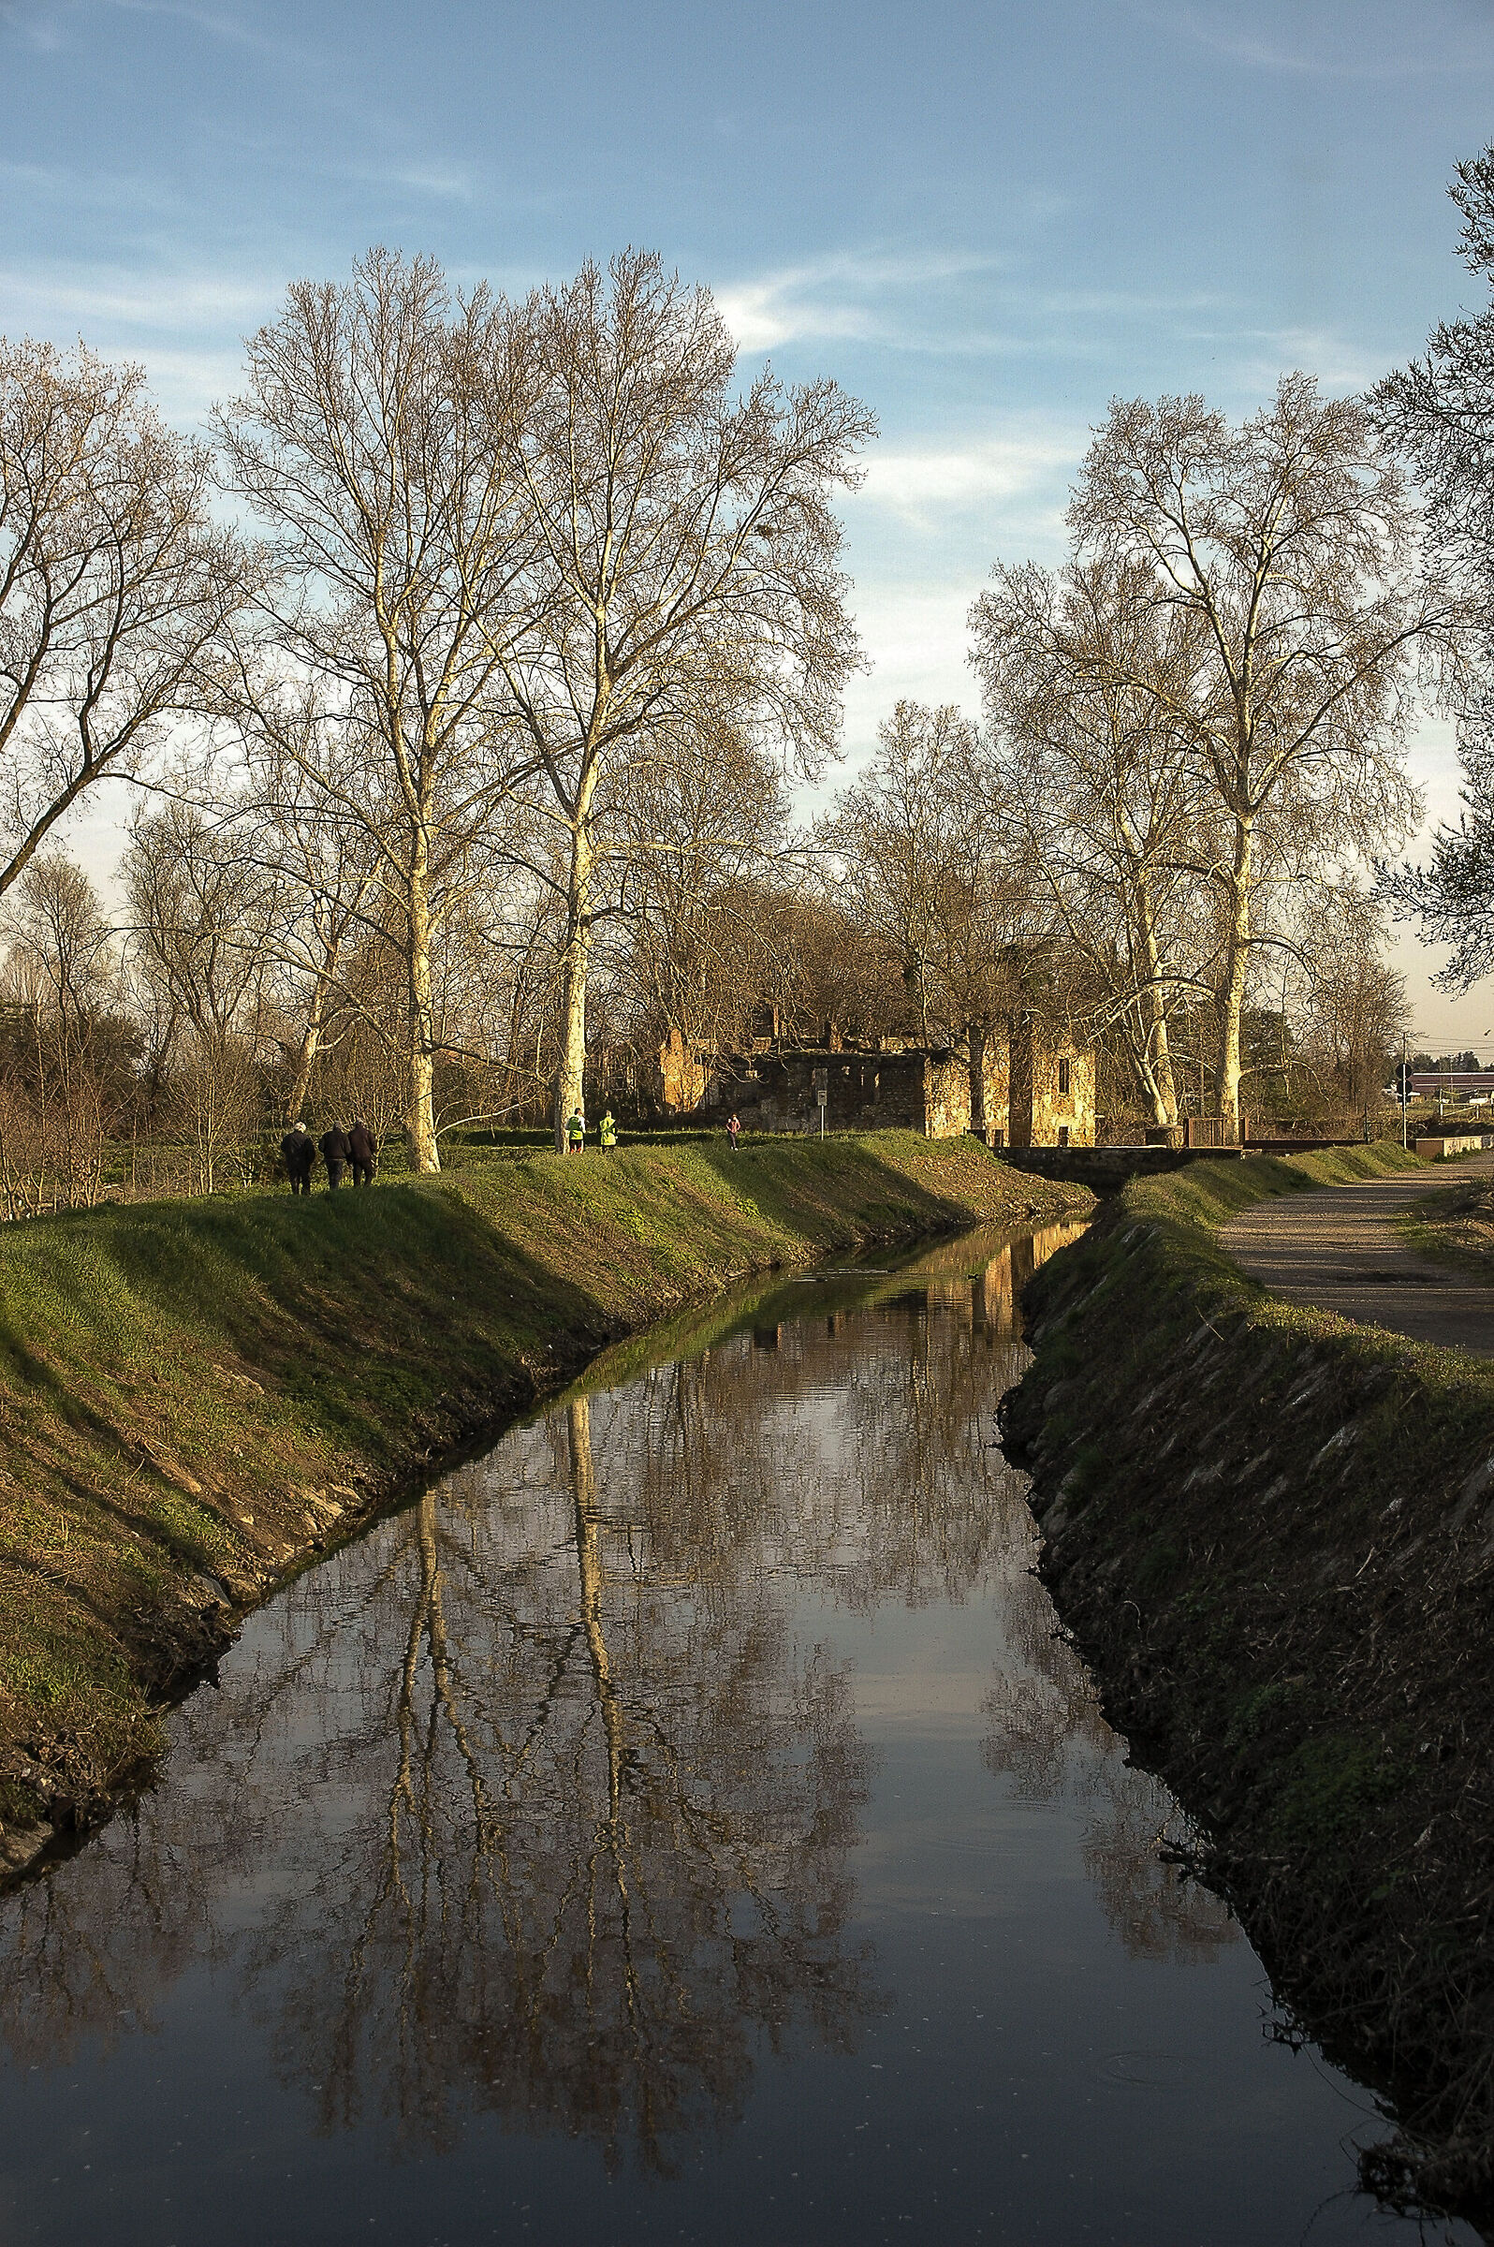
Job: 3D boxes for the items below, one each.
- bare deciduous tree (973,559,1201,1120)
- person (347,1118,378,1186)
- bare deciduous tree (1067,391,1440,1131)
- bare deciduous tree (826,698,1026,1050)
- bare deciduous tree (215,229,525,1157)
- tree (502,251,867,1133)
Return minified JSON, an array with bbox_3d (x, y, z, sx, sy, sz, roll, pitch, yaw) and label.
[{"bbox_3d":[17.678,-14.215,163.000,12.325,29.239,11.956,-1,1,0],"label":"bare deciduous tree"},{"bbox_3d":[-9.165,0.707,76.000,0.640,1.710,0.500,-1,1,5],"label":"person"},{"bbox_3d":[25.438,-18.732,162.000,19.045,38.806,18.474,-1,1,0],"label":"bare deciduous tree"},{"bbox_3d":[12.376,-14.765,222.000,14.213,29.897,13.787,-1,1,0],"label":"bare deciduous tree"},{"bbox_3d":[-15.365,-16.955,131.000,13.087,38.032,12.694,-1,1,0],"label":"bare deciduous tree"},{"bbox_3d":[-2.478,-16.225,123.000,14.732,34.962,14.290,-1,1,0],"label":"tree"}]

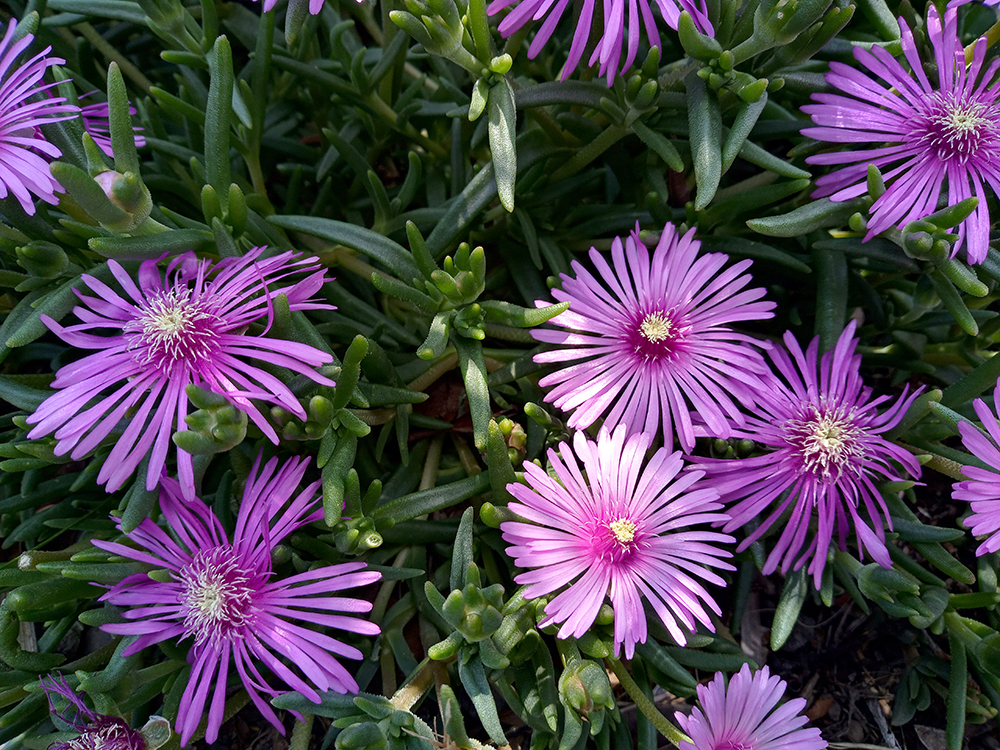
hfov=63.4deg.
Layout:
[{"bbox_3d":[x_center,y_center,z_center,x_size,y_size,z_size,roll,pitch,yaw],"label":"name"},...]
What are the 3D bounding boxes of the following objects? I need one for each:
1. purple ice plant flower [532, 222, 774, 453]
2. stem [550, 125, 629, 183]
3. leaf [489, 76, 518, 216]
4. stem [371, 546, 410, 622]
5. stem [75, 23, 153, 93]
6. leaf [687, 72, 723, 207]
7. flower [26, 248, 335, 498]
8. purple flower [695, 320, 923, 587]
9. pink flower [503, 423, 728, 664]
[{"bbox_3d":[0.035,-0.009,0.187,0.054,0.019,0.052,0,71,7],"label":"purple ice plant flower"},{"bbox_3d":[0.025,-0.062,0.226,0.027,0.004,0.004,-36,90,13],"label":"stem"},{"bbox_3d":[0.001,-0.058,0.203,0.007,0.035,0.006,-4,21,0],"label":"leaf"},{"bbox_3d":[-0.029,0.056,0.215,0.004,0.004,0.023,26,102,0],"label":"stem"},{"bbox_3d":[-0.119,-0.098,0.250,0.033,0.004,0.004,42,90,-11],"label":"stem"},{"bbox_3d":[0.052,-0.060,0.208,0.008,0.036,0.006,-3,21,0],"label":"leaf"},{"bbox_3d":[-0.070,-0.001,0.178,0.062,0.021,0.054,0,65,-5],"label":"flower"},{"bbox_3d":[0.072,0.018,0.187,0.051,0.020,0.056,0,69,5],"label":"purple flower"},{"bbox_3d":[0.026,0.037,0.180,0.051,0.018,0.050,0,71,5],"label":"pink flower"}]

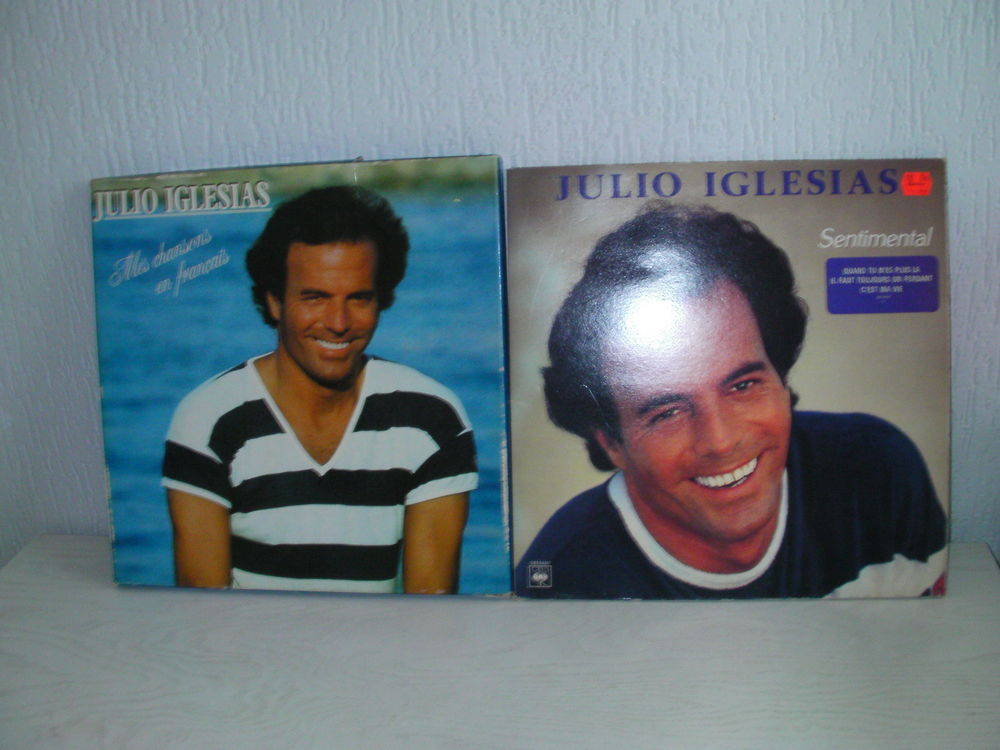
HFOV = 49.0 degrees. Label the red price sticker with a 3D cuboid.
[{"bbox_3d":[0.288,-0.132,0.757,0.022,0.017,0.001,-1,2,8],"label":"red price sticker"}]

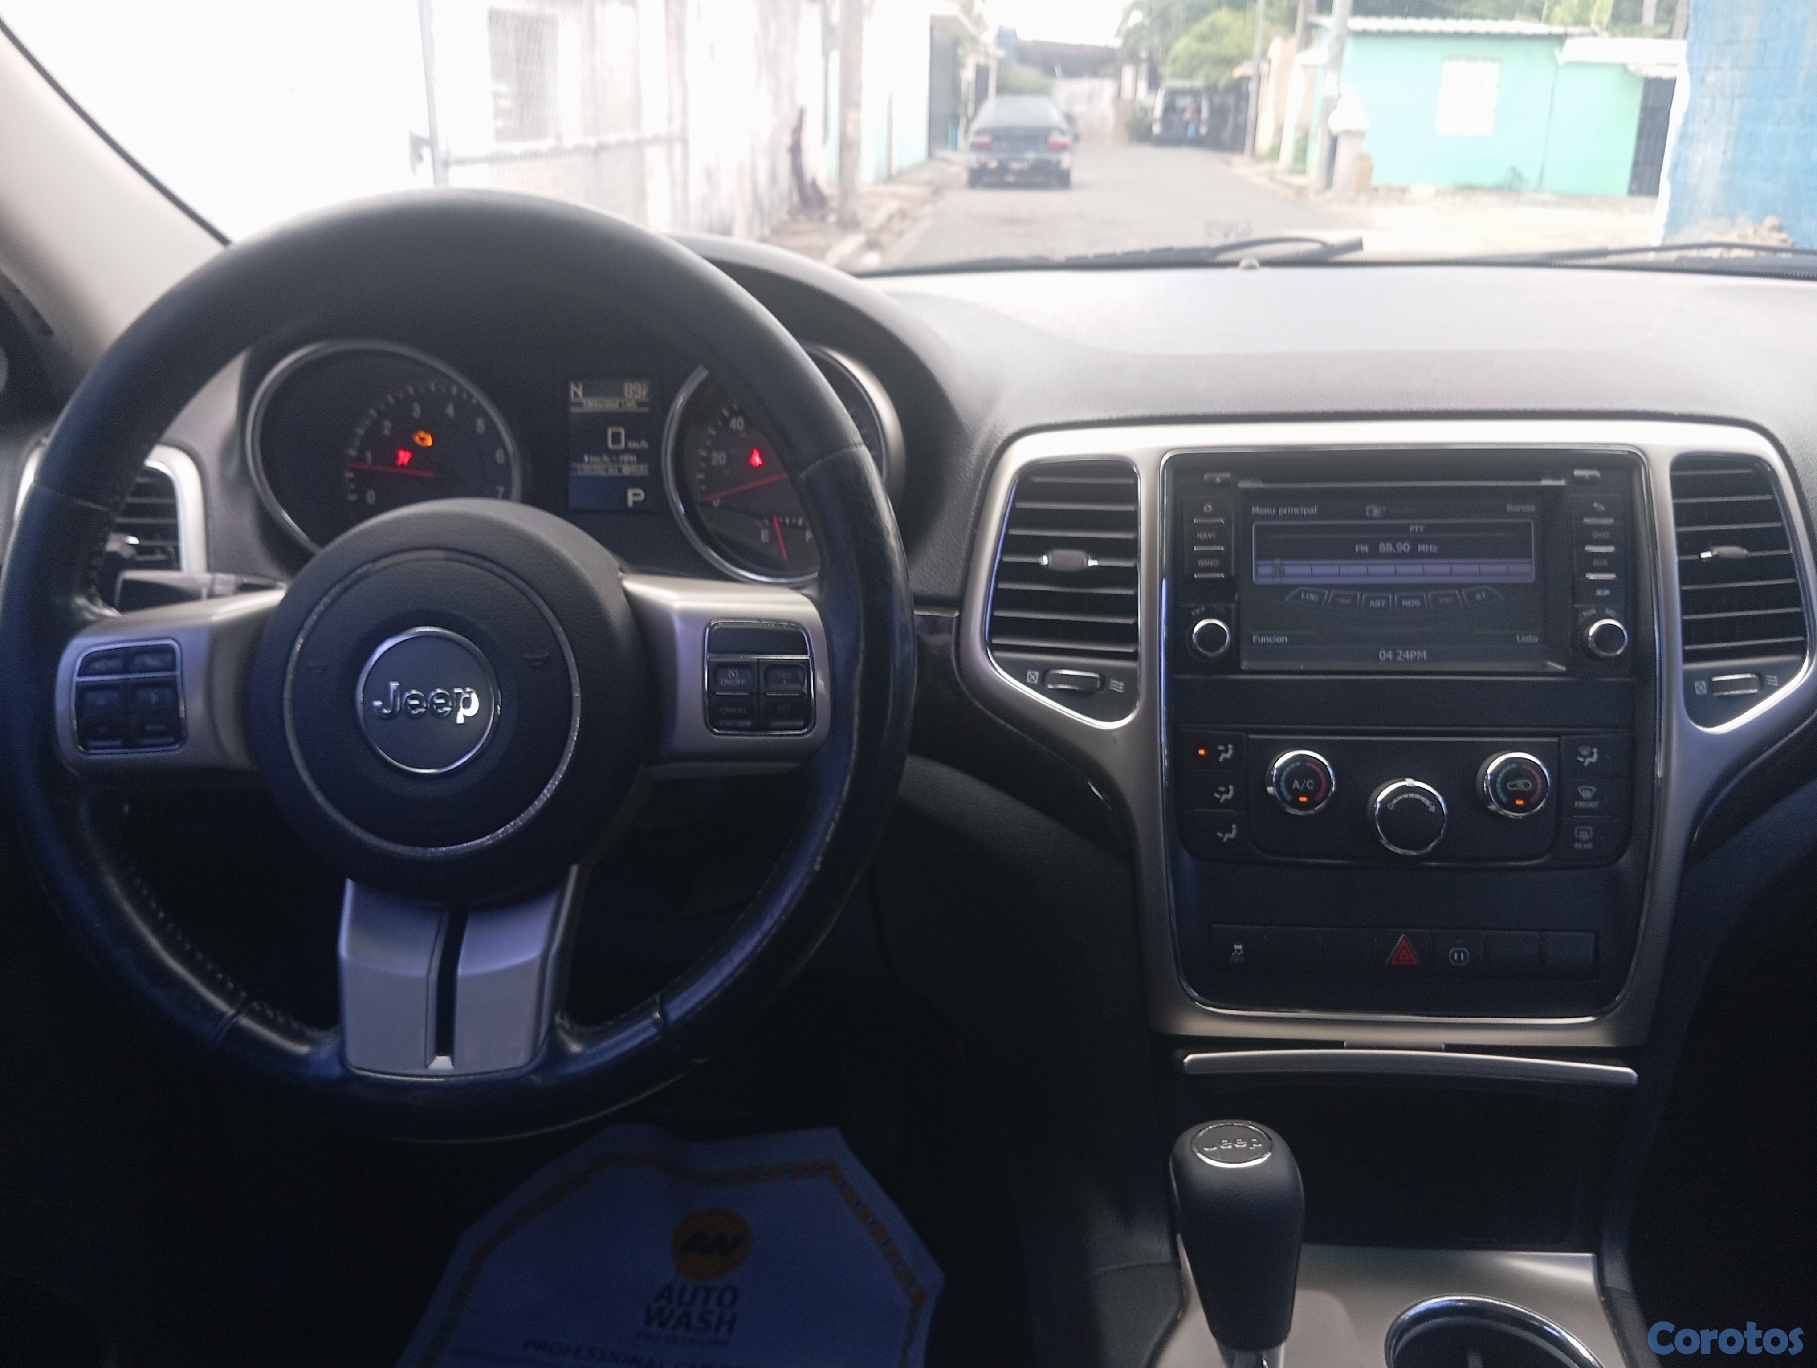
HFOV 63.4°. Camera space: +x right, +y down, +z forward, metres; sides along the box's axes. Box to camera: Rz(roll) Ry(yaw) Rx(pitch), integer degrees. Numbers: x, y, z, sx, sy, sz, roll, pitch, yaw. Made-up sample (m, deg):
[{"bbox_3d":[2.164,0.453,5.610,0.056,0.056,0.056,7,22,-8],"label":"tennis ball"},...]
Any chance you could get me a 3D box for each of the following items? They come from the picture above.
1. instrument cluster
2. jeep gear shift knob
[{"bbox_3d":[-0.175,-0.119,0.795,0.345,0.132,0.070,0,3,5],"label":"instrument cluster"},{"bbox_3d":[0.132,0.223,0.590,0.053,0.100,0.054,-5,15,7],"label":"jeep gear shift knob"}]

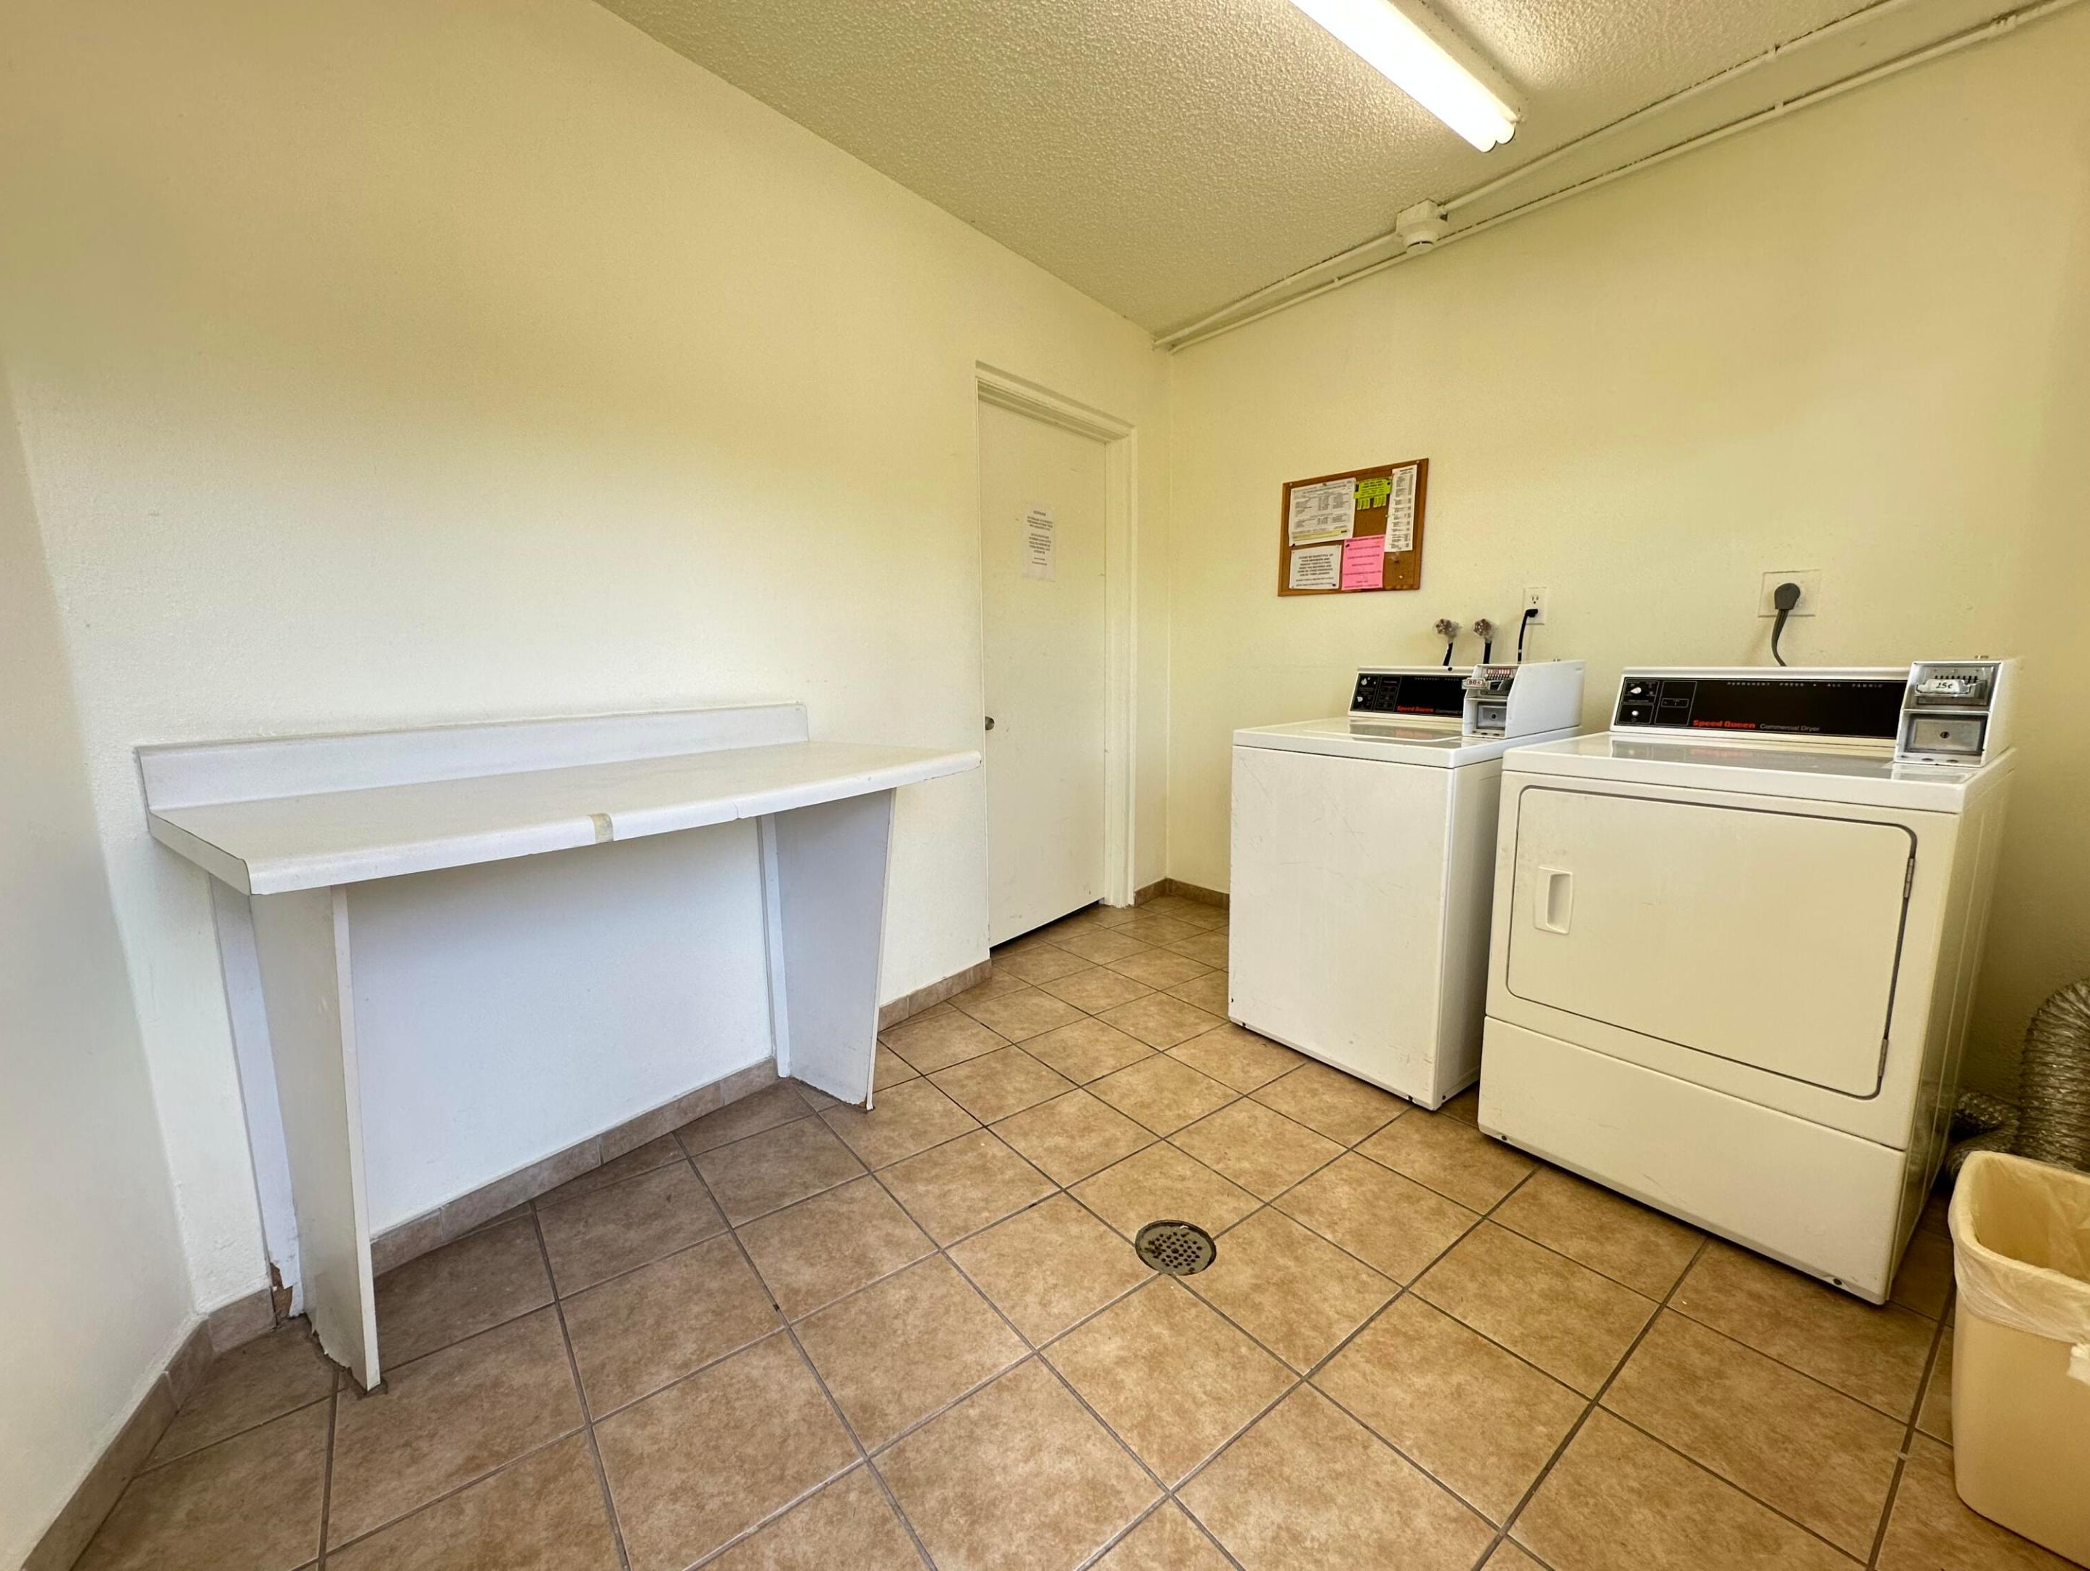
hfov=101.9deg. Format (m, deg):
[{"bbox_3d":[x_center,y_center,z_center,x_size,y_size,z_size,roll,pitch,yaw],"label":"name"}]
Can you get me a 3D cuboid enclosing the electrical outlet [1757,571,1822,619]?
[{"bbox_3d":[1.933,-0.496,2.200,0.015,0.115,0.115,-8,12,-39],"label":"electrical outlet"}]

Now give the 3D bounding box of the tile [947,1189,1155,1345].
[{"bbox_3d":[0.014,0.910,1.621,0.300,0.010,0.300,-7,12,-37],"label":"tile"}]

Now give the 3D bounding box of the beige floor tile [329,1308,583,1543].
[{"bbox_3d":[-0.898,0.963,1.304,0.300,0.010,0.300,-7,12,-37],"label":"beige floor tile"}]

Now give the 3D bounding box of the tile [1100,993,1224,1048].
[{"bbox_3d":[0.367,0.745,2.673,0.302,0.010,0.302,-8,12,-37],"label":"tile"}]

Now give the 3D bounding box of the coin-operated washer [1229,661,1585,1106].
[{"bbox_3d":[1.046,0.199,2.501,0.716,1.103,0.651,-7,11,-37],"label":"coin-operated washer"}]

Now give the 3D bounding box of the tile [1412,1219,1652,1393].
[{"bbox_3d":[0.879,0.924,1.525,0.302,0.010,0.302,-8,12,-37],"label":"tile"}]

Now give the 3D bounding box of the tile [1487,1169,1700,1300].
[{"bbox_3d":[1.107,0.885,1.690,0.298,0.010,0.298,-7,11,-37],"label":"tile"}]

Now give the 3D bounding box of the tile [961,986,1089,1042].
[{"bbox_3d":[-0.065,0.743,2.728,0.302,0.010,0.302,-8,12,-37],"label":"tile"}]

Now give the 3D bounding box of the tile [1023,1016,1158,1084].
[{"bbox_3d":[0.120,0.767,2.454,0.298,0.010,0.298,-7,11,-37],"label":"tile"}]

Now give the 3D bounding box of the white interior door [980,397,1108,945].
[{"bbox_3d":[-0.035,-0.410,3.393,0.042,2.010,0.910,6,12,37],"label":"white interior door"}]

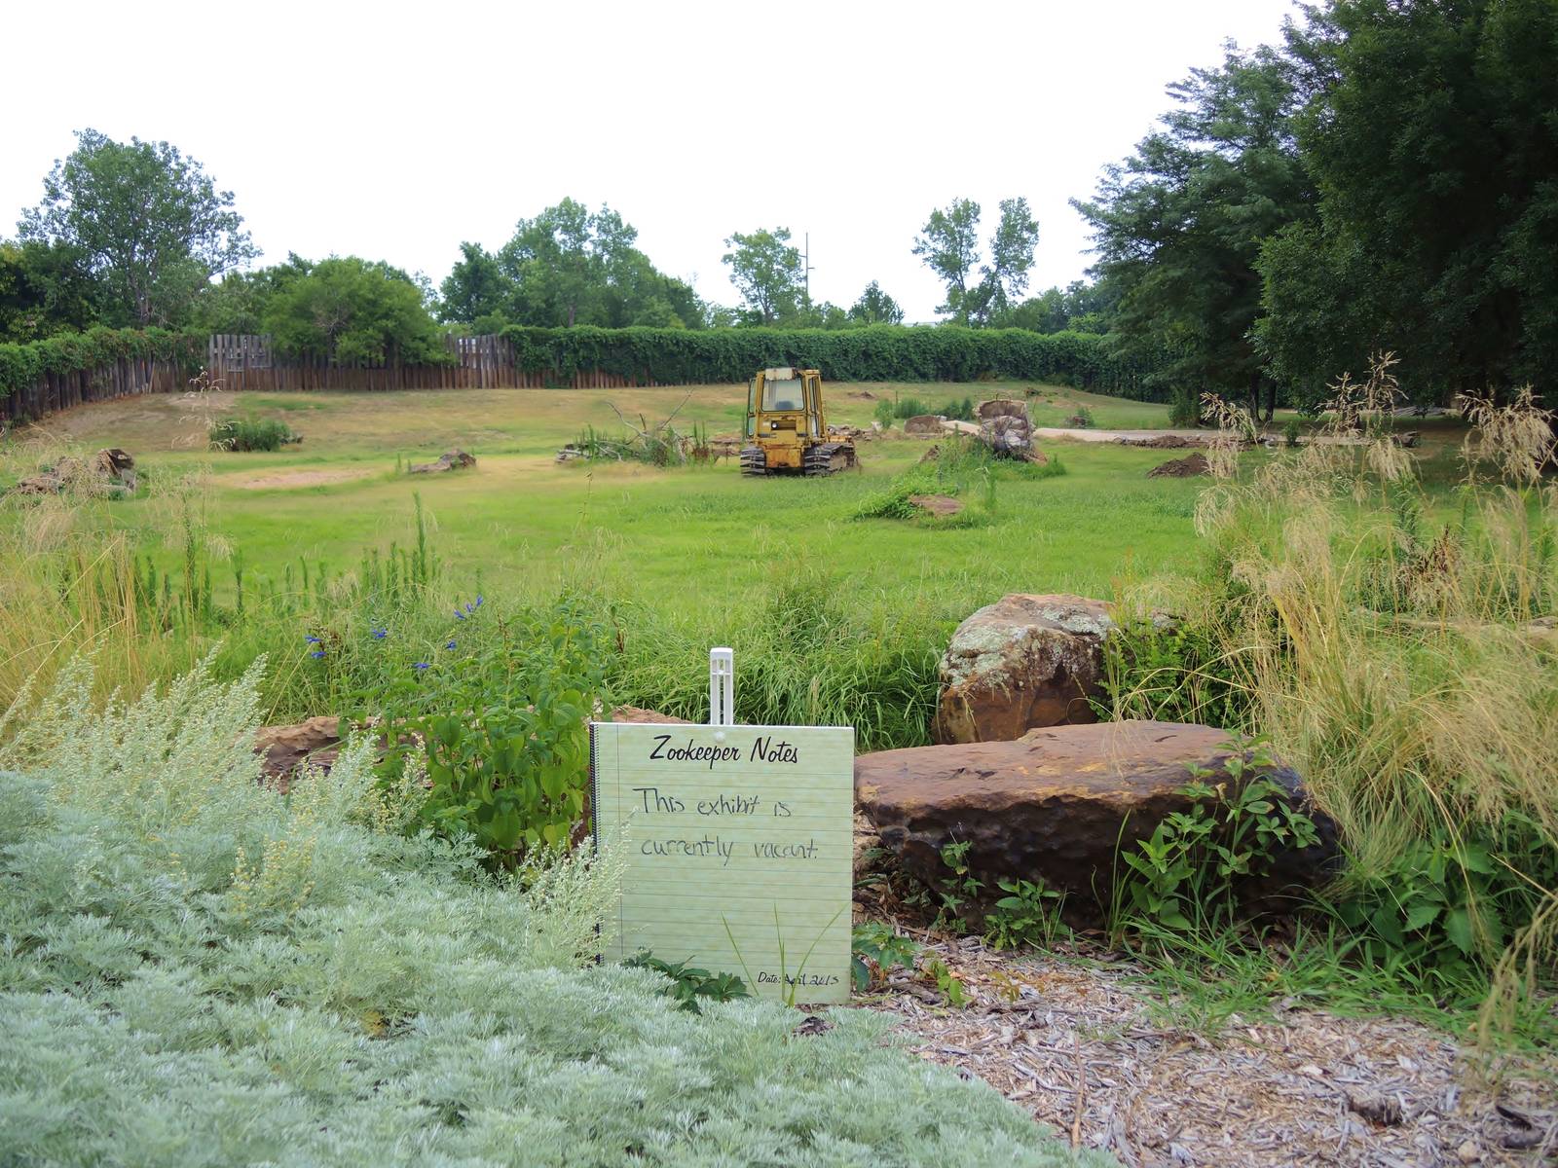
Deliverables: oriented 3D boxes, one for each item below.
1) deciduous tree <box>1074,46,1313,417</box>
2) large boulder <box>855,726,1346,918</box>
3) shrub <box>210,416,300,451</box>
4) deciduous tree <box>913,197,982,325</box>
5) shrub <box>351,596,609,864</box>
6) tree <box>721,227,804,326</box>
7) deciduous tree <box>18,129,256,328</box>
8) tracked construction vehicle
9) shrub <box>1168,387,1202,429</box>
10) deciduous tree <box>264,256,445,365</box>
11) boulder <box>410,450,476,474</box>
[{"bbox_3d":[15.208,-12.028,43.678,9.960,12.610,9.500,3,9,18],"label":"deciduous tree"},{"bbox_3d":[0.970,0.763,4.123,1.500,0.440,0.820,-1,8,-9],"label":"large boulder"},{"bbox_3d":[-17.000,-4.840,40.728,2.600,1.120,1.700,0,8,0],"label":"shrub"},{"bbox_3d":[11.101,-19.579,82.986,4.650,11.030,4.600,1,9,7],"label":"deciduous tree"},{"bbox_3d":[-0.877,0.461,3.713,0.770,0.860,0.650,-2,9,-14],"label":"shrub"},{"bbox_3d":[-1.200,-19.659,91.116,6.100,13.000,6.000,0,8,0],"label":"tree"},{"bbox_3d":[-33.000,-16.306,64.320,12.400,14.100,11.800,0,8,0],"label":"deciduous tree"},{"bbox_3d":[0.650,-4.547,35.010,2.600,2.850,4.100,2,9,14],"label":"tracked construction vehicle"},{"bbox_3d":[13.759,-5.962,42.589,1.230,1.430,1.200,3,9,18],"label":"shrub"},{"bbox_3d":[-18.497,-11.587,54.876,7.900,5.250,7.000,-3,9,-18],"label":"deciduous tree"},{"bbox_3d":[-9.050,-3.270,33.984,1.800,0.660,1.100,0,8,0],"label":"boulder"}]

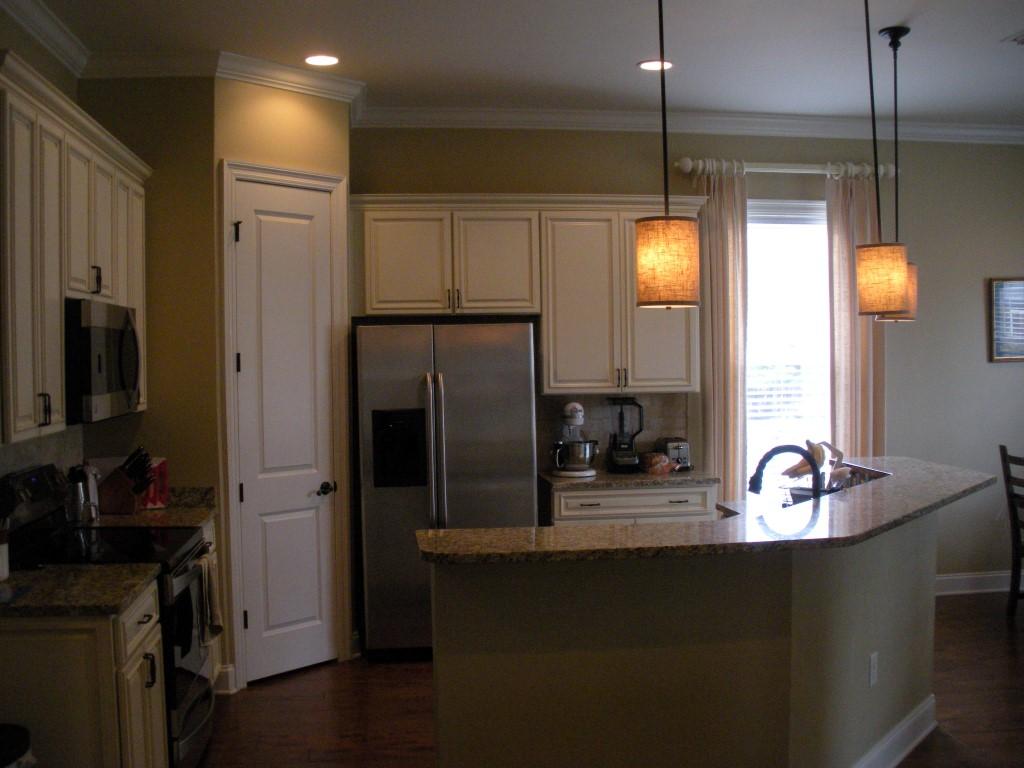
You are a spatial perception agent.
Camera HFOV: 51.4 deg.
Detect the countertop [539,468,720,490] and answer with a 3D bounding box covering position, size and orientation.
[{"bbox_3d":[0.646,0.538,6.103,0.935,0.036,0.645,-1,2,-7],"label":"countertop"}]

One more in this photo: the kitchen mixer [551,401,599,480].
[{"bbox_3d":[0.360,0.315,6.155,0.262,0.420,0.360,-1,2,-7],"label":"kitchen mixer"}]

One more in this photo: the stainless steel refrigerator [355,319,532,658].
[{"bbox_3d":[-0.371,0.562,5.848,0.910,1.758,0.820,-1,2,-7],"label":"stainless steel refrigerator"}]

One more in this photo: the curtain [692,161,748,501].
[{"bbox_3d":[1.261,0.045,6.394,0.350,2.690,0.130,-1,2,-7],"label":"curtain"}]

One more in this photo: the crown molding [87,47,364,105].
[{"bbox_3d":[-1.336,-1.482,5.135,1.490,0.120,0.429,-2,2,-28],"label":"crown molding"}]

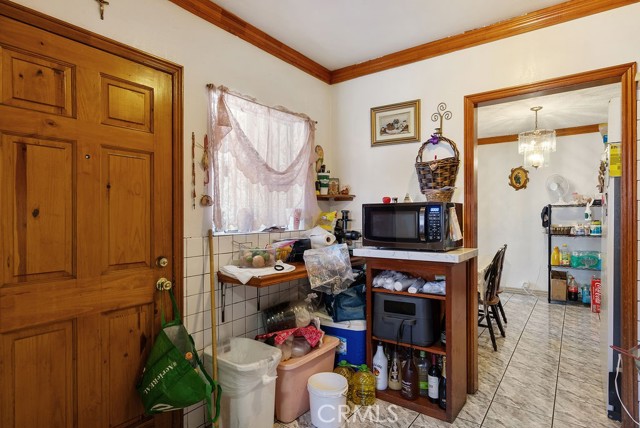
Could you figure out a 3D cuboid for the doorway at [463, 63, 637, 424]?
[{"bbox_3d":[1.407,0.210,2.164,0.895,2.080,0.130,0,0,37],"label":"doorway"}]

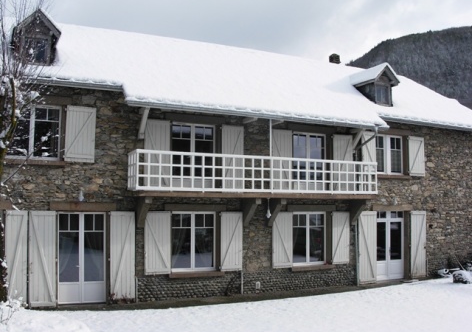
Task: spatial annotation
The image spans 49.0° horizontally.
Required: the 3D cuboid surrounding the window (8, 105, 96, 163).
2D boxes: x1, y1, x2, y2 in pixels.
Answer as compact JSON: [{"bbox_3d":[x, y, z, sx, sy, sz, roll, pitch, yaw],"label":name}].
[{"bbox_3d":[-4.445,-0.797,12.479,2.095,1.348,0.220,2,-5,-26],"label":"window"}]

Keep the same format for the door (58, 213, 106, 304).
[{"bbox_3d":[-3.784,2.252,12.781,1.193,2.241,0.120,2,-5,-26],"label":"door"}]

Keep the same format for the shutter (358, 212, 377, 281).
[{"bbox_3d":[4.250,2.589,16.581,0.710,2.250,0.050,3,-5,-27],"label":"shutter"}]

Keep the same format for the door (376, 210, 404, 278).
[{"bbox_3d":[5.045,2.618,17.062,1.286,2.221,0.120,2,-5,-26],"label":"door"}]

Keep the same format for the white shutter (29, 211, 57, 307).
[{"bbox_3d":[-4.760,2.292,12.723,0.651,2.321,0.060,3,-5,-27],"label":"white shutter"}]

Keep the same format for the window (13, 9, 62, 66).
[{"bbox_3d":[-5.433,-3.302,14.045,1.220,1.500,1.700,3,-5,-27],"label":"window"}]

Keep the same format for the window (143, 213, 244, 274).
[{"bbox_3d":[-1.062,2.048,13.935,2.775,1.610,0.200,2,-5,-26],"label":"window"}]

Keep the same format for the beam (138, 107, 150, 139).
[{"bbox_3d":[-2.289,-1.075,13.100,0.130,0.954,0.130,2,34,-26],"label":"beam"}]

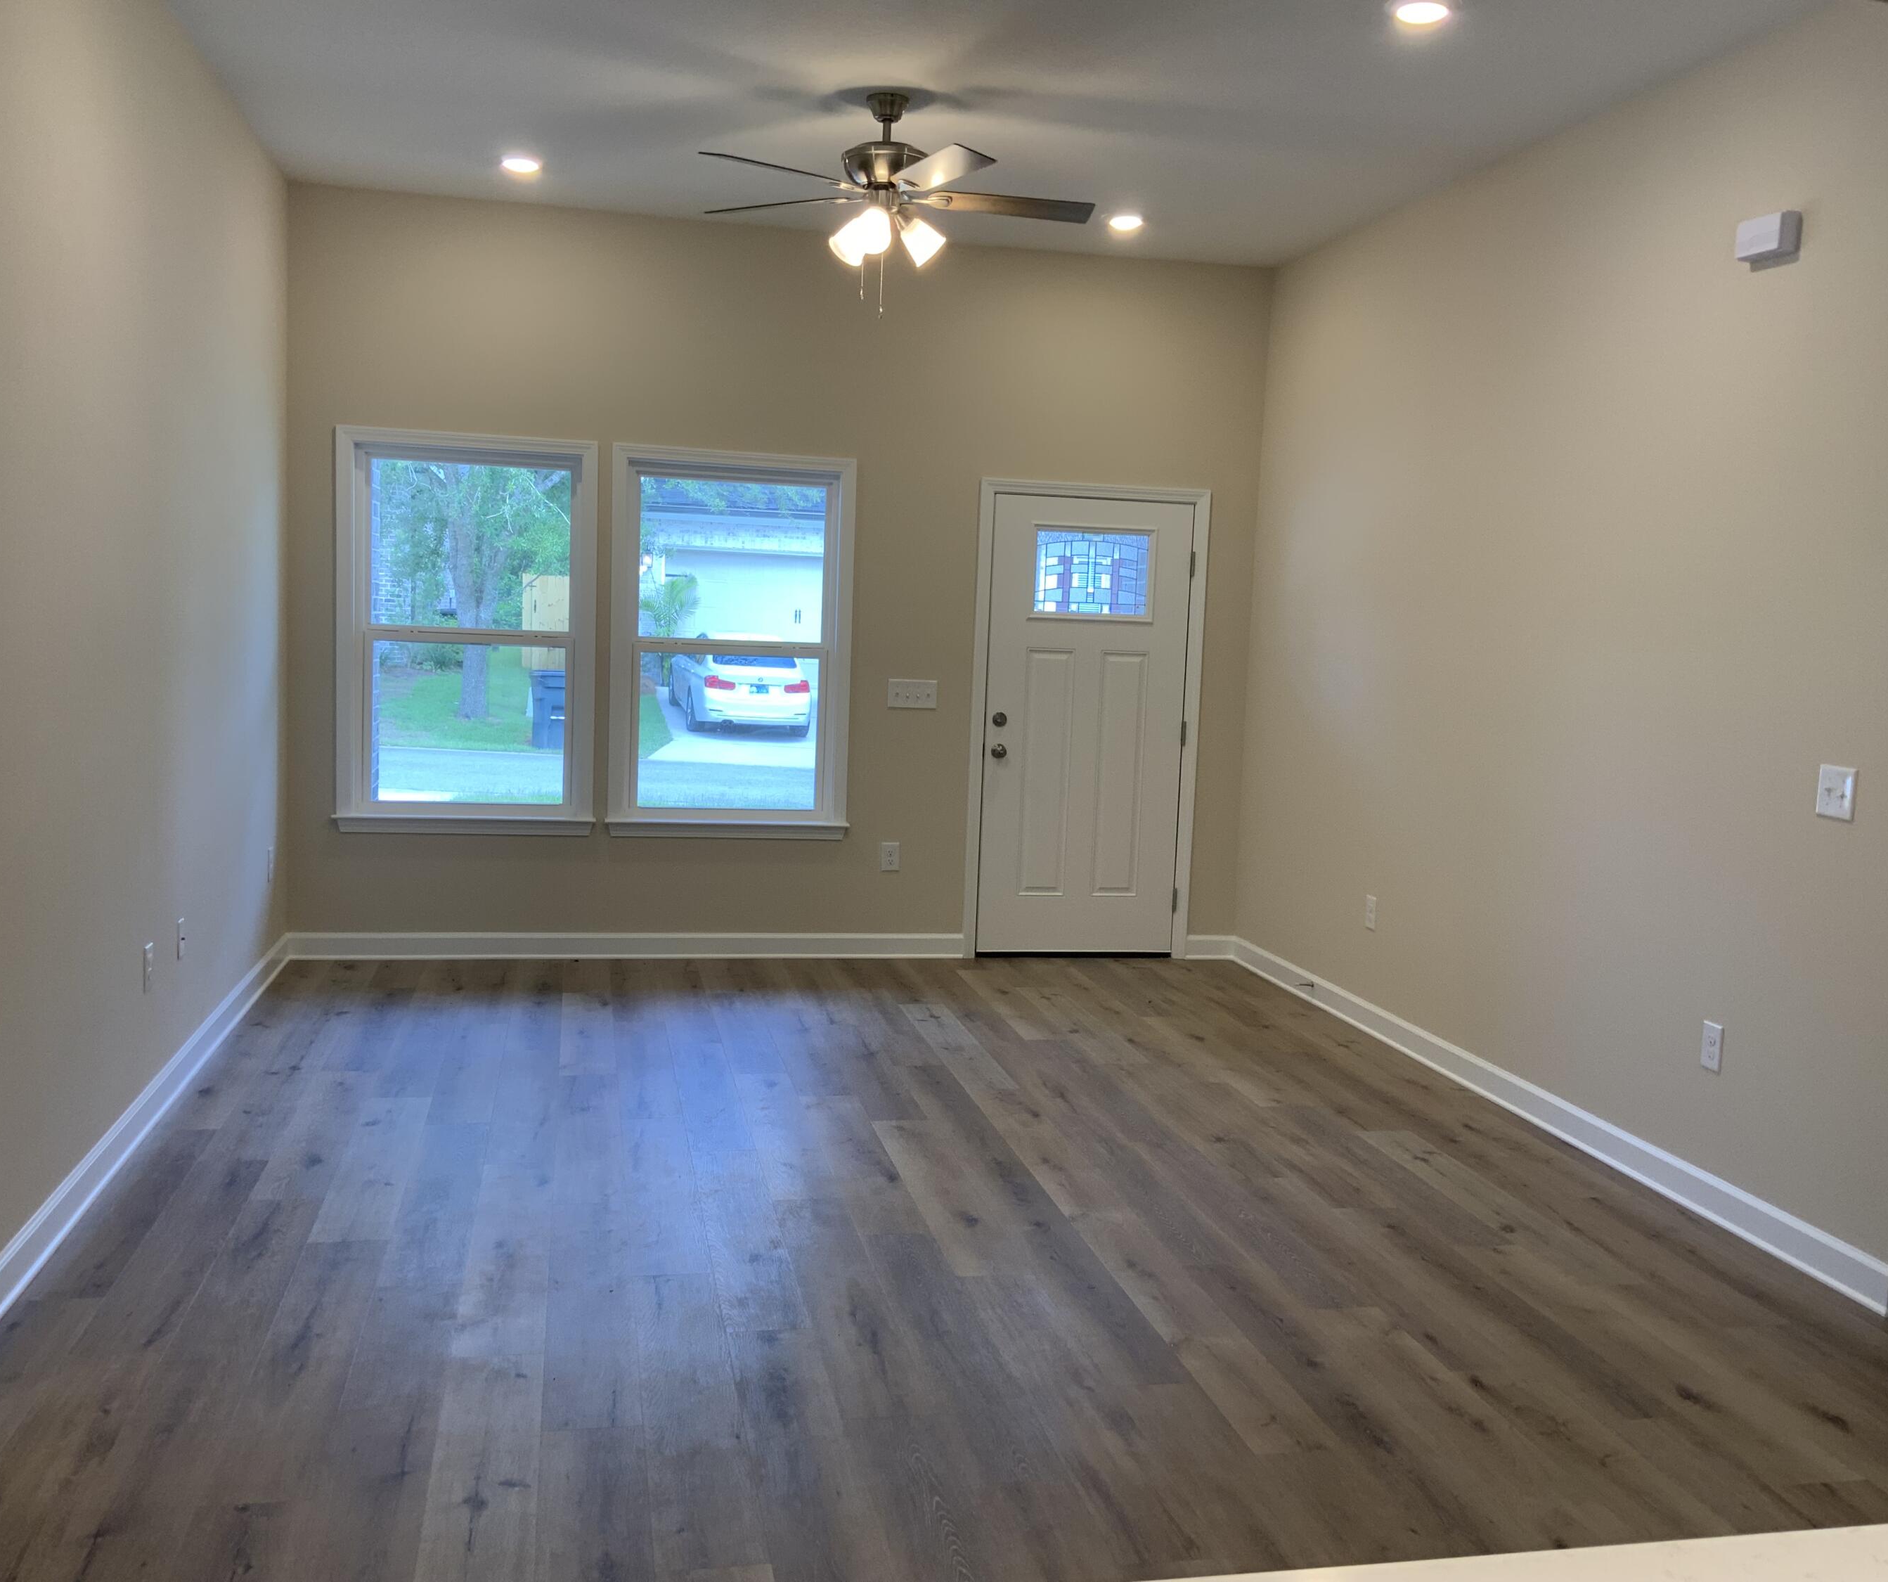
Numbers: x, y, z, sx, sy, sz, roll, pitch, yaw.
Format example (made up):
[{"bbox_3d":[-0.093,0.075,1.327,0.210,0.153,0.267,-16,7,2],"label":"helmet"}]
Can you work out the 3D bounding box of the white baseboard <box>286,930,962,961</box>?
[{"bbox_3d":[-1.296,0.660,7.495,2.830,0.108,0.016,1,6,-12],"label":"white baseboard"}]

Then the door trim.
[{"bbox_3d":[0.635,-0.291,7.797,1.036,2.095,0.030,1,6,-12],"label":"door trim"}]

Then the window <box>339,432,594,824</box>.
[{"bbox_3d":[-1.952,-0.635,7.250,1.034,1.632,0.100,1,6,-12],"label":"window"}]

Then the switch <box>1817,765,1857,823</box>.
[{"bbox_3d":[2.135,0.005,4.222,0.010,0.121,0.126,1,6,-12],"label":"switch"}]

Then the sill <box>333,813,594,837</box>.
[{"bbox_3d":[-1.974,0.146,7.298,1.057,0.073,0.070,1,6,-12],"label":"sill"}]

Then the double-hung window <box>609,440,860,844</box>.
[{"bbox_3d":[-0.889,-0.607,7.472,1.029,1.627,0.100,1,6,-12],"label":"double-hung window"}]

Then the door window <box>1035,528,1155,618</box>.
[{"bbox_3d":[0.650,-0.952,7.739,0.521,0.360,0.030,1,6,-12],"label":"door window"}]

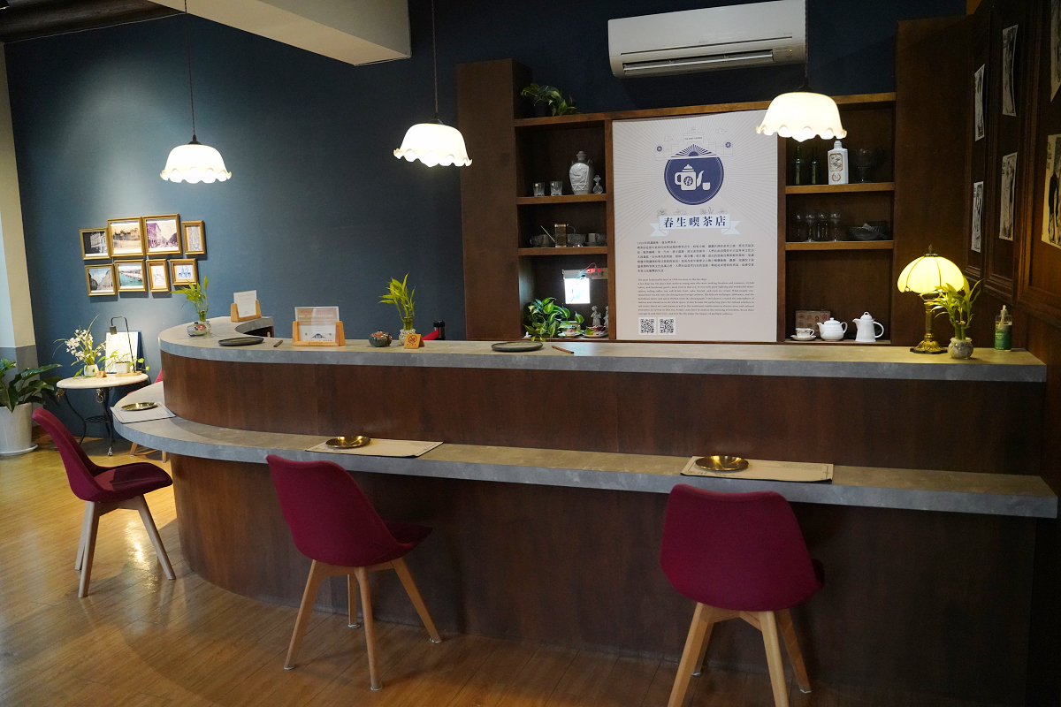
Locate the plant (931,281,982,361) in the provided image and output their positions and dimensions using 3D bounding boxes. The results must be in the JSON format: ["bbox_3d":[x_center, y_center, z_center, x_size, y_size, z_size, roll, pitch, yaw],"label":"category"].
[{"bbox_3d":[1.359,-0.114,2.730,0.147,0.249,0.150,2,8,27],"label":"plant"}]

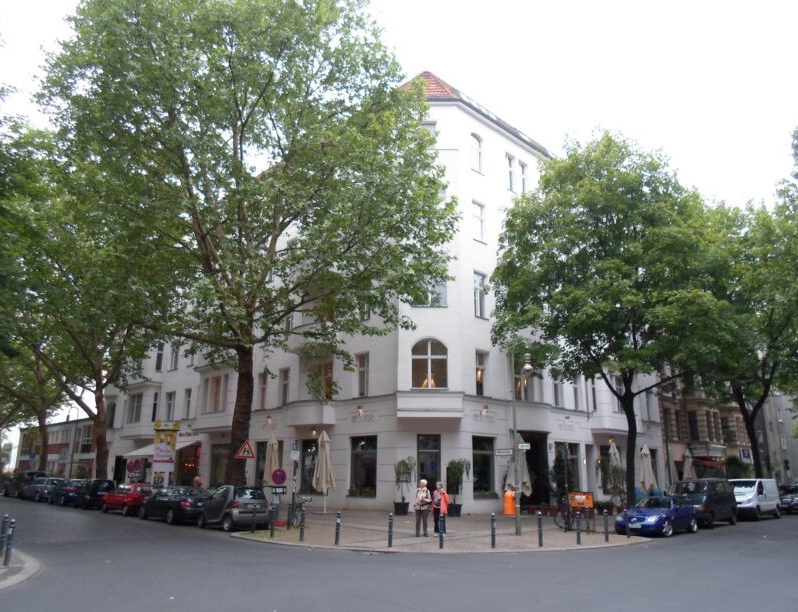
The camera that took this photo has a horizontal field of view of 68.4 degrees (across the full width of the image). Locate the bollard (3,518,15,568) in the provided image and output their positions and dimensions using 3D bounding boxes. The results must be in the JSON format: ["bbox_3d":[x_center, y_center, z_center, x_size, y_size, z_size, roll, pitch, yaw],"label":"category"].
[{"bbox_3d":[-6.831,4.154,10.330,0.100,0.840,0.100,1,-16,0],"label":"bollard"}]

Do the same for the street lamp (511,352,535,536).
[{"bbox_3d":[4.135,4.272,19.657,0.880,6.400,0.360,-15,-22,43],"label":"street lamp"}]

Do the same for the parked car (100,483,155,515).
[{"bbox_3d":[-12.762,9.293,28.314,3.900,1.410,1.670,-14,-22,41],"label":"parked car"}]

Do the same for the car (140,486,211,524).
[{"bbox_3d":[-9.414,8.477,25.233,1.760,1.420,4.600,15,-22,-41],"label":"car"}]

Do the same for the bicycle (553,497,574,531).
[{"bbox_3d":[5.382,6.769,19.161,0.600,1.100,1.700,-5,-17,19],"label":"bicycle"}]

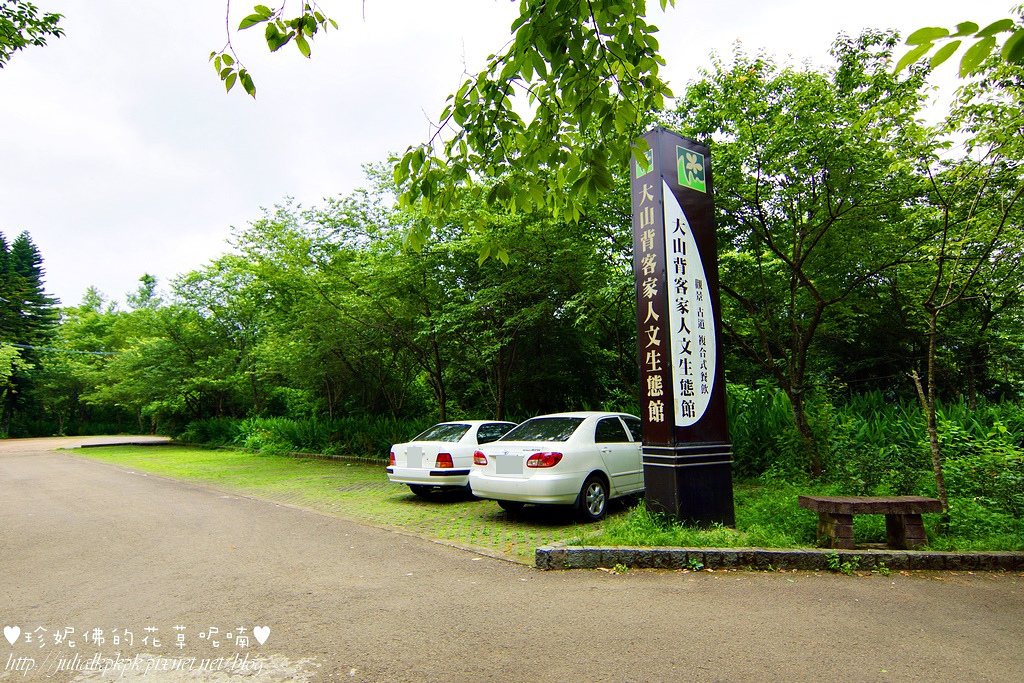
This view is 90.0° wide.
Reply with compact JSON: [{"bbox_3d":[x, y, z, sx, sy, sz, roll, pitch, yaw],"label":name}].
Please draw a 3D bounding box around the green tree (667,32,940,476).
[{"bbox_3d":[5.790,-1.424,10.114,5.400,8.200,5.200,0,-8,0],"label":"green tree"}]

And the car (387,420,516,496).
[{"bbox_3d":[-0.734,2.388,10.895,1.660,1.380,4.120,-5,-10,29],"label":"car"}]

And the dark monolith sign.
[{"bbox_3d":[1.960,-0.177,5.952,0.939,4.497,0.452,5,-10,-31],"label":"dark monolith sign"}]

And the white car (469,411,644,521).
[{"bbox_3d":[1.276,1.908,8.456,1.705,1.480,4.530,-7,-11,39],"label":"white car"}]

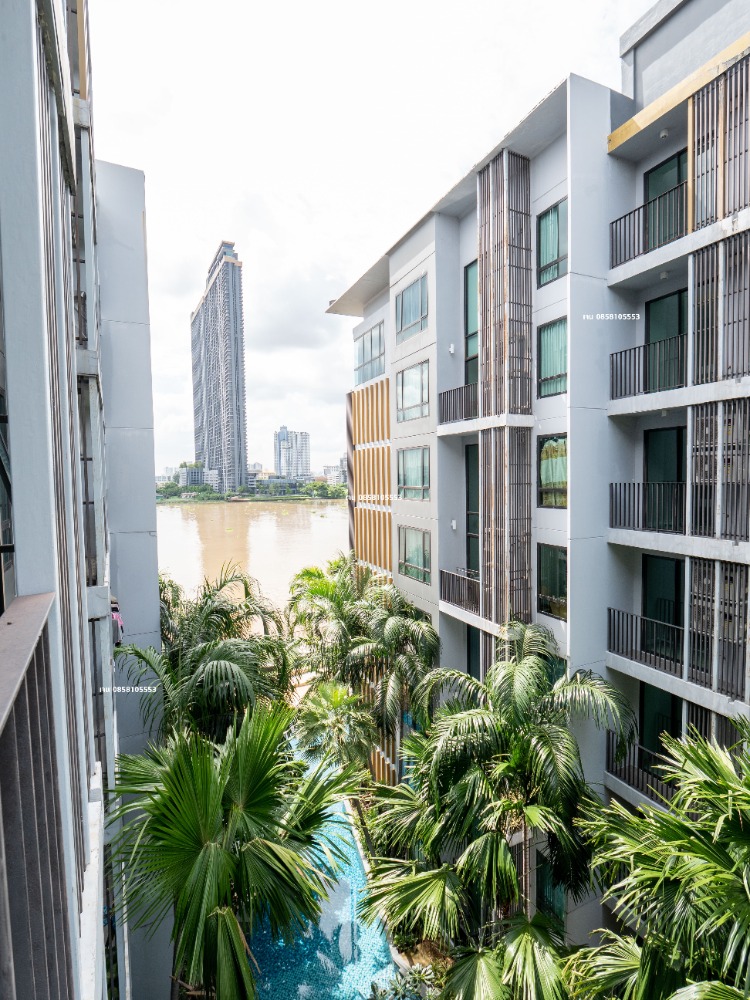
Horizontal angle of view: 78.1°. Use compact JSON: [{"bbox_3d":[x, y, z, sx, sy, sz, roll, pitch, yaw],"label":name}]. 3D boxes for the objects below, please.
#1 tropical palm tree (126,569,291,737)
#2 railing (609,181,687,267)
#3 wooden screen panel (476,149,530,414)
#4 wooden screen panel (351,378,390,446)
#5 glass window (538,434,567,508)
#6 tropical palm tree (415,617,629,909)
[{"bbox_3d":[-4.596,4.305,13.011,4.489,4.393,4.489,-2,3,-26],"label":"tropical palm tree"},{"bbox_3d":[6.006,-5.621,9.760,1.000,1.020,1.650,-2,3,-26],"label":"railing"},{"bbox_3d":[3.618,-5.747,12.831,0.950,6.830,1.200,-2,3,-26],"label":"wooden screen panel"},{"bbox_3d":[-0.166,-4.016,21.623,0.180,2.680,4.100,-2,3,-26],"label":"wooden screen panel"},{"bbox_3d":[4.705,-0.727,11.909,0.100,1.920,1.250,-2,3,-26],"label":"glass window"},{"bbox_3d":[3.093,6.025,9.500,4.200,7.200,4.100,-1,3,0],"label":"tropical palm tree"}]

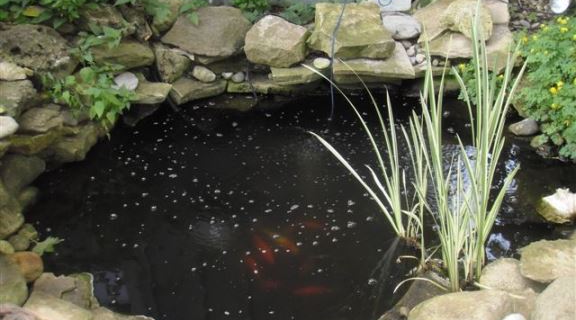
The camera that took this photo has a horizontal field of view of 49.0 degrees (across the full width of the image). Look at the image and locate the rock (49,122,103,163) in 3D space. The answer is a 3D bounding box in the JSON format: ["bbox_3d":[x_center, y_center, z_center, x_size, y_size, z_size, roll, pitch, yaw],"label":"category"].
[{"bbox_3d":[-1.058,-0.087,3.134,0.240,0.140,0.180,-20,35,-30],"label":"rock"}]

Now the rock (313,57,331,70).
[{"bbox_3d":[0.204,-0.587,3.845,0.103,0.062,0.082,-1,26,0],"label":"rock"}]

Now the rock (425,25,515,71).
[{"bbox_3d":[1.157,-0.717,4.032,0.540,0.160,0.380,-1,24,0],"label":"rock"}]

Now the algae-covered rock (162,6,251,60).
[{"bbox_3d":[-0.526,-0.823,4.080,0.560,0.250,0.360,-1,24,0],"label":"algae-covered rock"}]

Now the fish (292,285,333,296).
[{"bbox_3d":[0.094,0.501,2.421,0.155,0.048,0.042,-2,30,-1],"label":"fish"}]

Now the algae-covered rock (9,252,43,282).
[{"bbox_3d":[-0.957,0.391,2.317,0.117,0.090,0.105,-24,37,-34],"label":"algae-covered rock"}]

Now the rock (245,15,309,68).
[{"bbox_3d":[-0.067,-0.756,4.032,0.390,0.290,0.300,-1,24,0],"label":"rock"}]

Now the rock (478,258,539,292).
[{"bbox_3d":[0.708,0.379,2.040,0.170,0.113,0.144,-1,26,0],"label":"rock"}]

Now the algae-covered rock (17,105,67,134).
[{"bbox_3d":[-1.157,-0.178,2.979,0.216,0.103,0.154,-10,28,-18],"label":"algae-covered rock"}]

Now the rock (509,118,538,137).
[{"bbox_3d":[1.216,-0.166,3.259,0.150,0.075,0.115,4,31,9],"label":"rock"}]

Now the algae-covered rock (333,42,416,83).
[{"bbox_3d":[0.523,-0.615,3.961,0.484,0.134,0.371,-1,26,0],"label":"algae-covered rock"}]

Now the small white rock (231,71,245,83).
[{"bbox_3d":[-0.282,-0.473,3.617,0.075,0.058,0.060,-1,30,0],"label":"small white rock"}]

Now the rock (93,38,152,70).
[{"bbox_3d":[-1.012,-0.649,3.888,0.370,0.140,0.250,-5,24,-9],"label":"rock"}]

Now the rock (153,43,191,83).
[{"bbox_3d":[-0.703,-0.590,3.813,0.206,0.196,0.165,-8,27,-13],"label":"rock"}]

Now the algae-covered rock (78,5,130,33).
[{"bbox_3d":[-1.069,-0.821,3.683,0.285,0.140,0.190,-9,31,-13],"label":"algae-covered rock"}]

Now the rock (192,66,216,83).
[{"bbox_3d":[-0.501,-0.513,3.792,0.135,0.085,0.100,-1,24,0],"label":"rock"}]

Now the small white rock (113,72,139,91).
[{"bbox_3d":[-0.901,-0.436,3.521,0.125,0.090,0.095,-9,31,-13],"label":"small white rock"}]

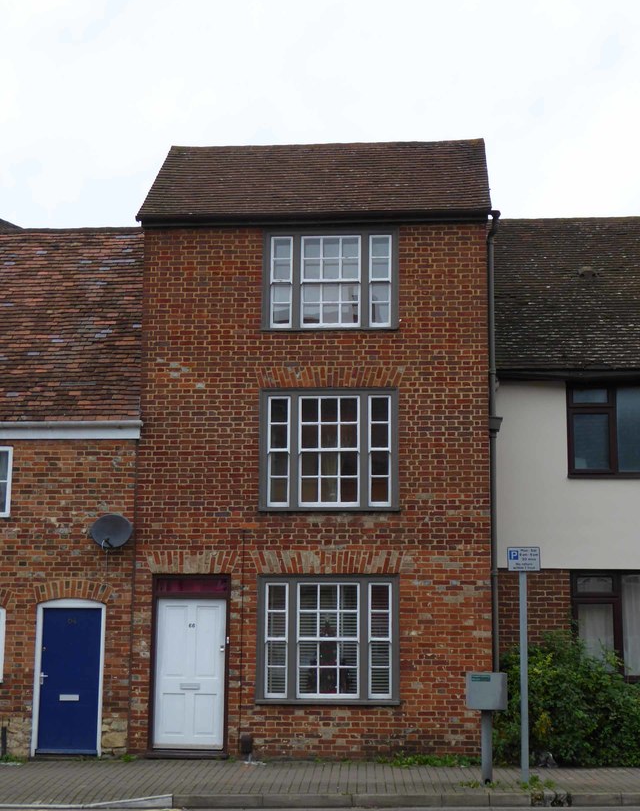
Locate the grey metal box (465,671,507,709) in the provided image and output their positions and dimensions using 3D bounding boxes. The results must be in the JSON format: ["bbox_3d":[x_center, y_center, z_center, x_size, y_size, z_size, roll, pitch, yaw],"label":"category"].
[{"bbox_3d":[1.799,3.069,14.067,0.400,0.389,0.270,-2,-10,15],"label":"grey metal box"}]

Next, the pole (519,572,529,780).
[{"bbox_3d":[2.200,2.822,14.109,0.078,2.480,0.078,1,-10,0],"label":"pole"}]

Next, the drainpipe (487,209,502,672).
[{"bbox_3d":[2.281,0.927,16.807,0.160,7.190,0.200,0,-10,3],"label":"drainpipe"}]

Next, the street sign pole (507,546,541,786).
[{"bbox_3d":[2.200,2.795,14.101,0.353,2.530,0.100,1,-10,0],"label":"street sign pole"}]

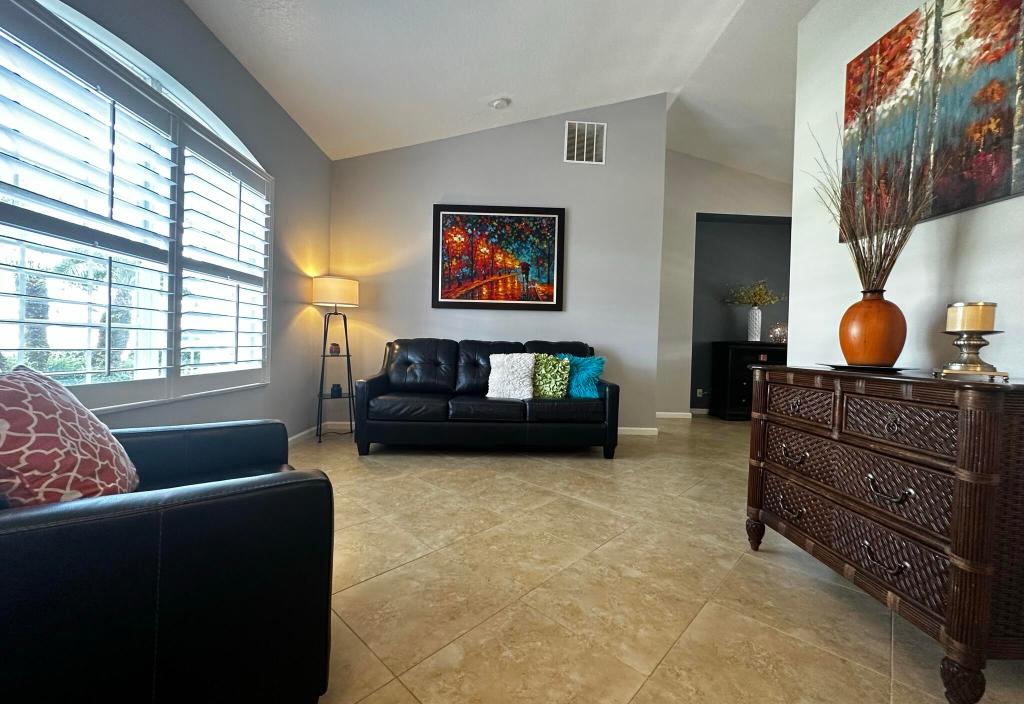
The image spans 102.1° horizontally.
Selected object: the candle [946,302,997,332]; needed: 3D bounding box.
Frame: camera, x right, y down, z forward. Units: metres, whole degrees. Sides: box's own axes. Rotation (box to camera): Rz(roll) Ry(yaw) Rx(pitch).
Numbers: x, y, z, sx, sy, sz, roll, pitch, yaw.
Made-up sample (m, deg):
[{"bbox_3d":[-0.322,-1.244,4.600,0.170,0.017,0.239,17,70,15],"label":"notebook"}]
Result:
[{"bbox_3d":[1.330,-0.097,1.200,0.094,0.078,0.094,1,1,-2],"label":"candle"}]

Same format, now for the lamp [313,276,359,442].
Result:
[{"bbox_3d":[-1.710,0.073,4.000,0.410,1.530,0.410,1,1,-2],"label":"lamp"}]

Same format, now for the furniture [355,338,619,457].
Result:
[{"bbox_3d":[-0.206,0.388,3.933,2.190,0.975,0.960,1,1,-2],"label":"furniture"}]

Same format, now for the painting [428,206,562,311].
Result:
[{"bbox_3d":[-0.139,-1.011,4.457,1.420,1.112,0.040,1,1,-2],"label":"painting"}]

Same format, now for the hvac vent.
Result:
[{"bbox_3d":[0.798,-2.265,4.476,0.448,0.448,0.020,1,1,-2],"label":"hvac vent"}]

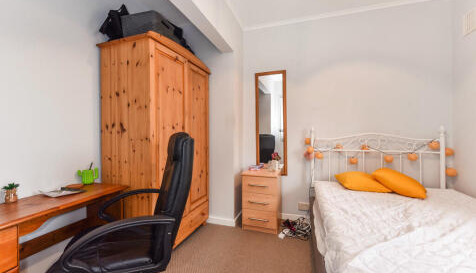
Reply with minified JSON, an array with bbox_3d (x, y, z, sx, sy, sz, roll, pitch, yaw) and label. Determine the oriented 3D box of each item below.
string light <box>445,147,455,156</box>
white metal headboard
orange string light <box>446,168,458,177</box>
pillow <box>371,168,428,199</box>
[{"bbox_3d":[2.015,0.143,1.766,0.076,0.079,0.076,0,0,19],"label":"string light"},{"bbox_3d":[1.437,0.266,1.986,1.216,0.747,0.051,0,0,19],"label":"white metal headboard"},{"bbox_3d":[2.037,0.342,1.756,0.079,0.079,0.076,0,0,19],"label":"orange string light"},{"bbox_3d":[1.396,0.398,1.659,0.424,0.141,0.353,19,15,18],"label":"pillow"}]

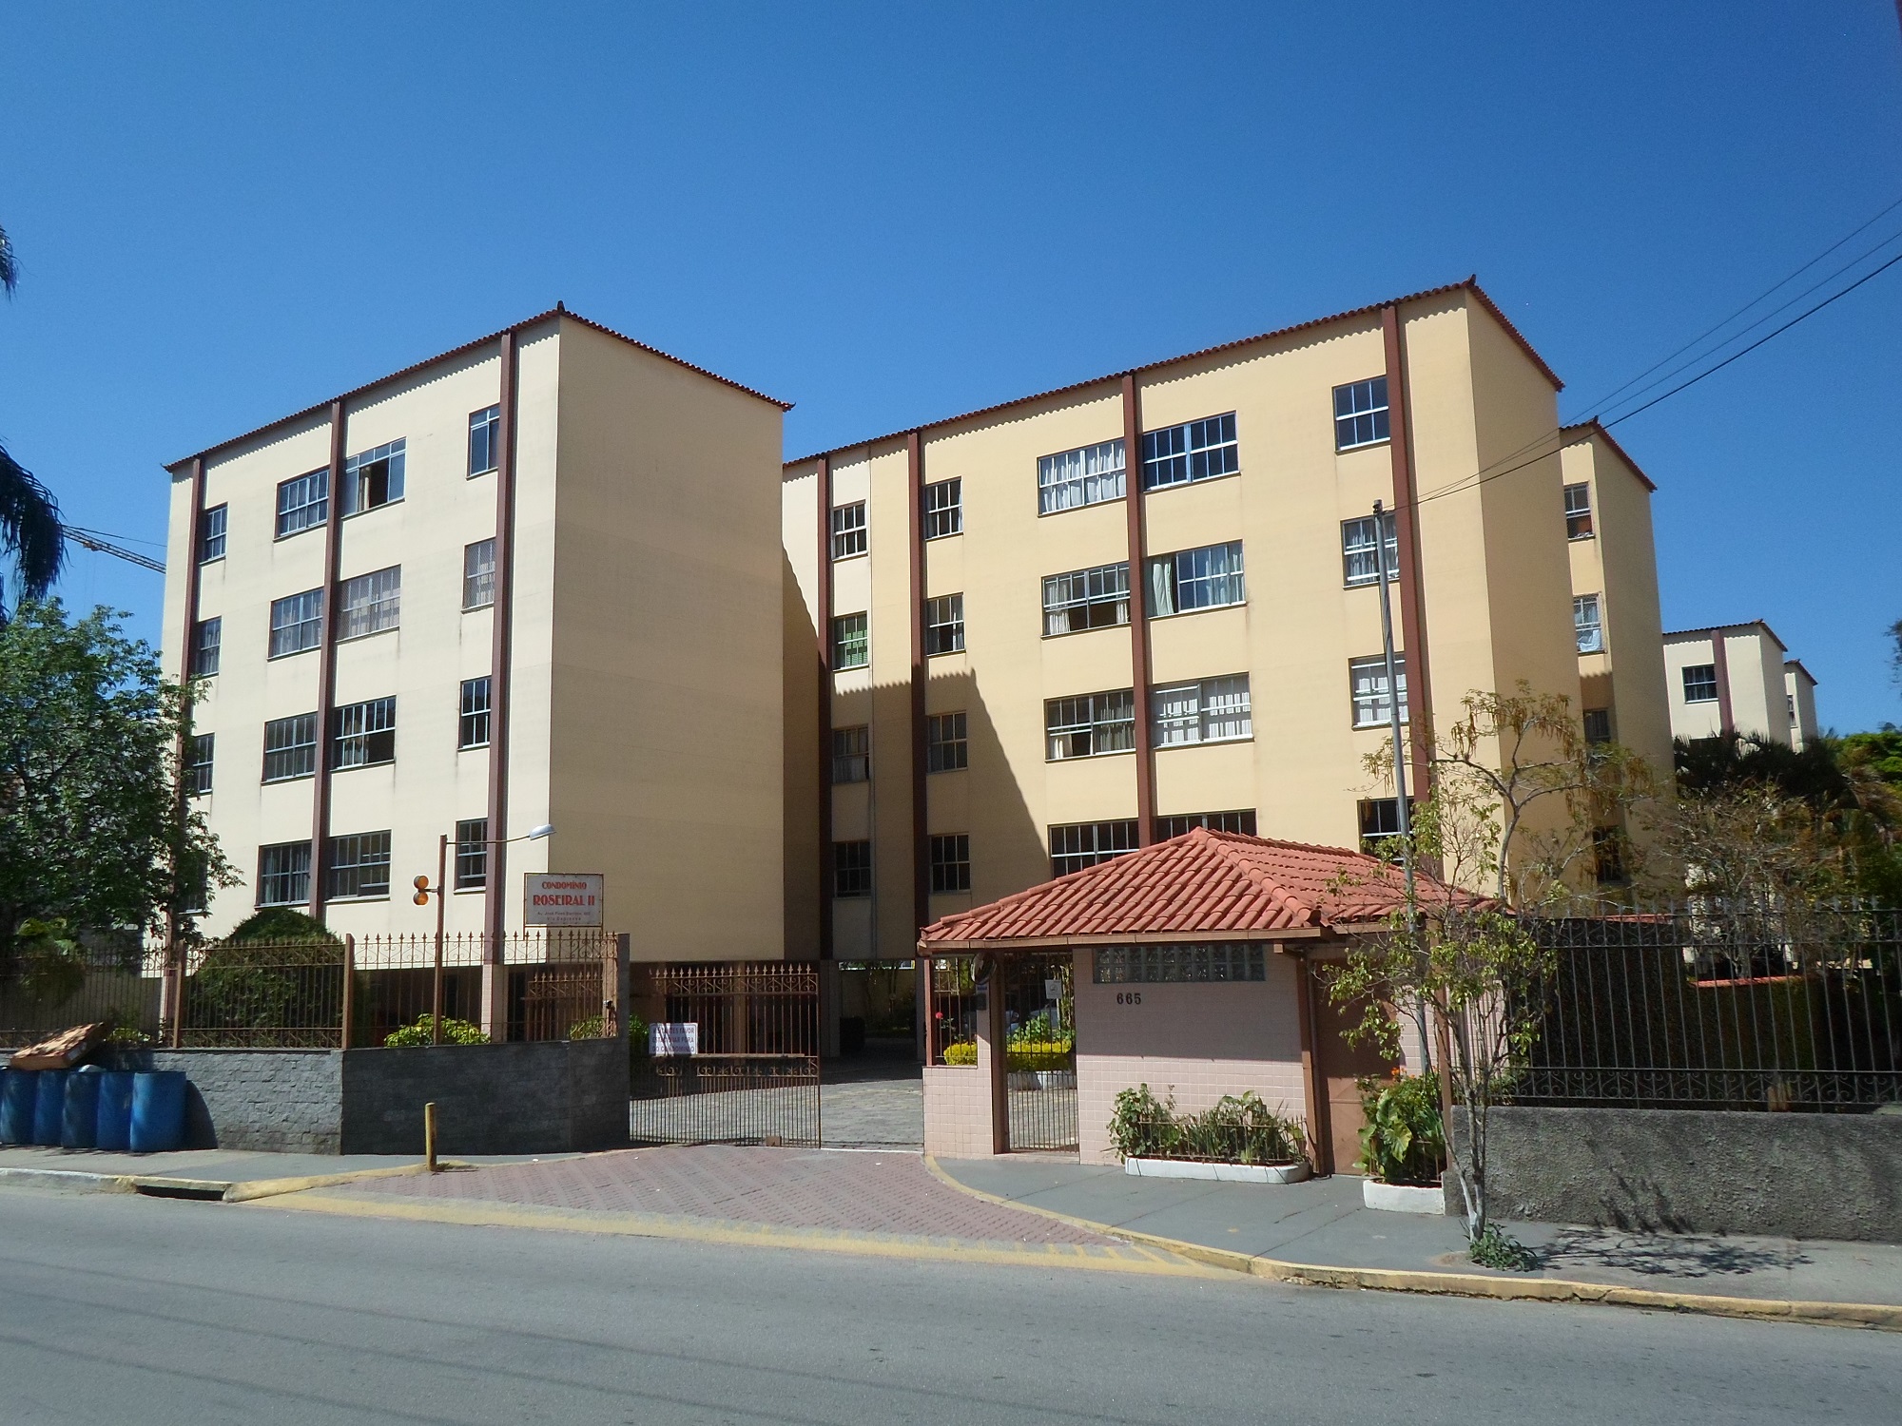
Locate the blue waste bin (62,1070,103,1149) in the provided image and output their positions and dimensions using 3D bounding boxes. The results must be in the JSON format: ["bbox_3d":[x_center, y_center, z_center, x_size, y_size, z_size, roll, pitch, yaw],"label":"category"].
[{"bbox_3d":[-10.997,5.098,19.072,0.620,0.940,0.620,-6,-11,28],"label":"blue waste bin"}]

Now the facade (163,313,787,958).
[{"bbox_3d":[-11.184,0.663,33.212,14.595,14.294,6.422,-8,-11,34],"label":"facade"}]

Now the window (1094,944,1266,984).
[{"bbox_3d":[2.402,2.642,15.662,1.958,0.420,0.100,-7,-11,33],"label":"window"}]

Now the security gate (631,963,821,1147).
[{"bbox_3d":[-2.803,4.159,18.000,2.782,2.117,0.080,-5,-10,24],"label":"security gate"}]

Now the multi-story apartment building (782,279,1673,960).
[{"bbox_3d":[8.227,0.865,36.830,14.984,14.294,15.957,-8,-11,34],"label":"multi-story apartment building"}]

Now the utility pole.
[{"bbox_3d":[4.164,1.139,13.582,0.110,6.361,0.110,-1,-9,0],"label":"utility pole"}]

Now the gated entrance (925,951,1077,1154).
[{"bbox_3d":[0.562,3.822,16.749,2.008,2.200,0.150,-7,-11,33],"label":"gated entrance"}]

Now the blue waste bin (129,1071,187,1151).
[{"bbox_3d":[-9.851,4.975,18.470,0.620,0.940,0.620,-6,-11,28],"label":"blue waste bin"}]

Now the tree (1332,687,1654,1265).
[{"bbox_3d":[3.950,1.898,11.303,2.250,4.130,2.000,-1,-9,0],"label":"tree"}]

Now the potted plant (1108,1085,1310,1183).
[{"bbox_3d":[2.565,4.165,14.832,1.950,0.850,0.570,-7,-11,32],"label":"potted plant"}]

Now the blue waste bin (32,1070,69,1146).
[{"bbox_3d":[-11.570,5.159,19.373,0.620,0.940,0.620,-6,-11,28],"label":"blue waste bin"}]

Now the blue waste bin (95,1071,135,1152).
[{"bbox_3d":[-10.424,5.037,18.771,0.620,0.940,0.620,-6,-11,28],"label":"blue waste bin"}]

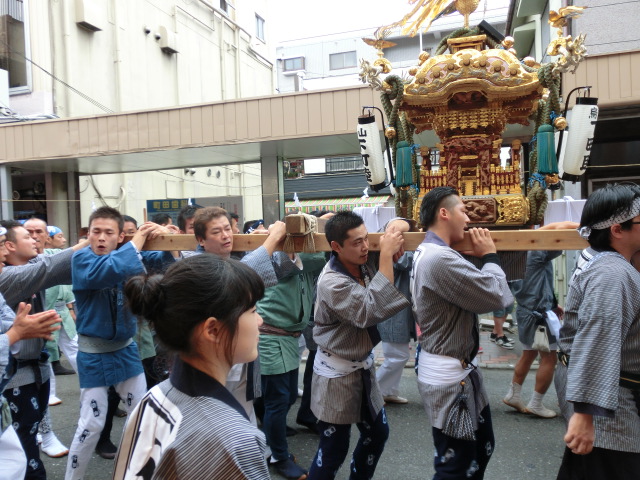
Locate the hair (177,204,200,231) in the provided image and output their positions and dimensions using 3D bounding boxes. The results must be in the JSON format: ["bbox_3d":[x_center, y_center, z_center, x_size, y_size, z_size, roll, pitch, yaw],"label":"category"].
[{"bbox_3d":[-0.815,-0.137,3.260,0.210,0.200,0.180,-1,2,42],"label":"hair"}]

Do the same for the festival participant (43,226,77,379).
[{"bbox_3d":[-2.370,0.695,4.850,0.520,1.640,0.500,-1,2,20],"label":"festival participant"}]

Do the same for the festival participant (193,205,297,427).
[{"bbox_3d":[-0.430,0.665,2.800,0.550,1.660,0.580,-1,2,34],"label":"festival participant"}]

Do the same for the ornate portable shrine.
[{"bbox_3d":[0.945,-0.860,3.320,1.200,1.580,1.200,-2,2,18],"label":"ornate portable shrine"}]

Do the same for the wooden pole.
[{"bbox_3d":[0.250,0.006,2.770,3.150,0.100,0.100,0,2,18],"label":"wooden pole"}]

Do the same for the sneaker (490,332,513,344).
[{"bbox_3d":[2.180,1.172,6.180,0.290,0.110,0.105,-1,2,29],"label":"sneaker"}]

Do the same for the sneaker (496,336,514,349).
[{"bbox_3d":[2.140,1.185,5.990,0.105,0.110,0.285,-4,2,-44],"label":"sneaker"}]

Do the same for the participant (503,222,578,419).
[{"bbox_3d":[1.760,0.565,4.060,0.660,1.620,0.550,-2,2,18],"label":"participant"}]

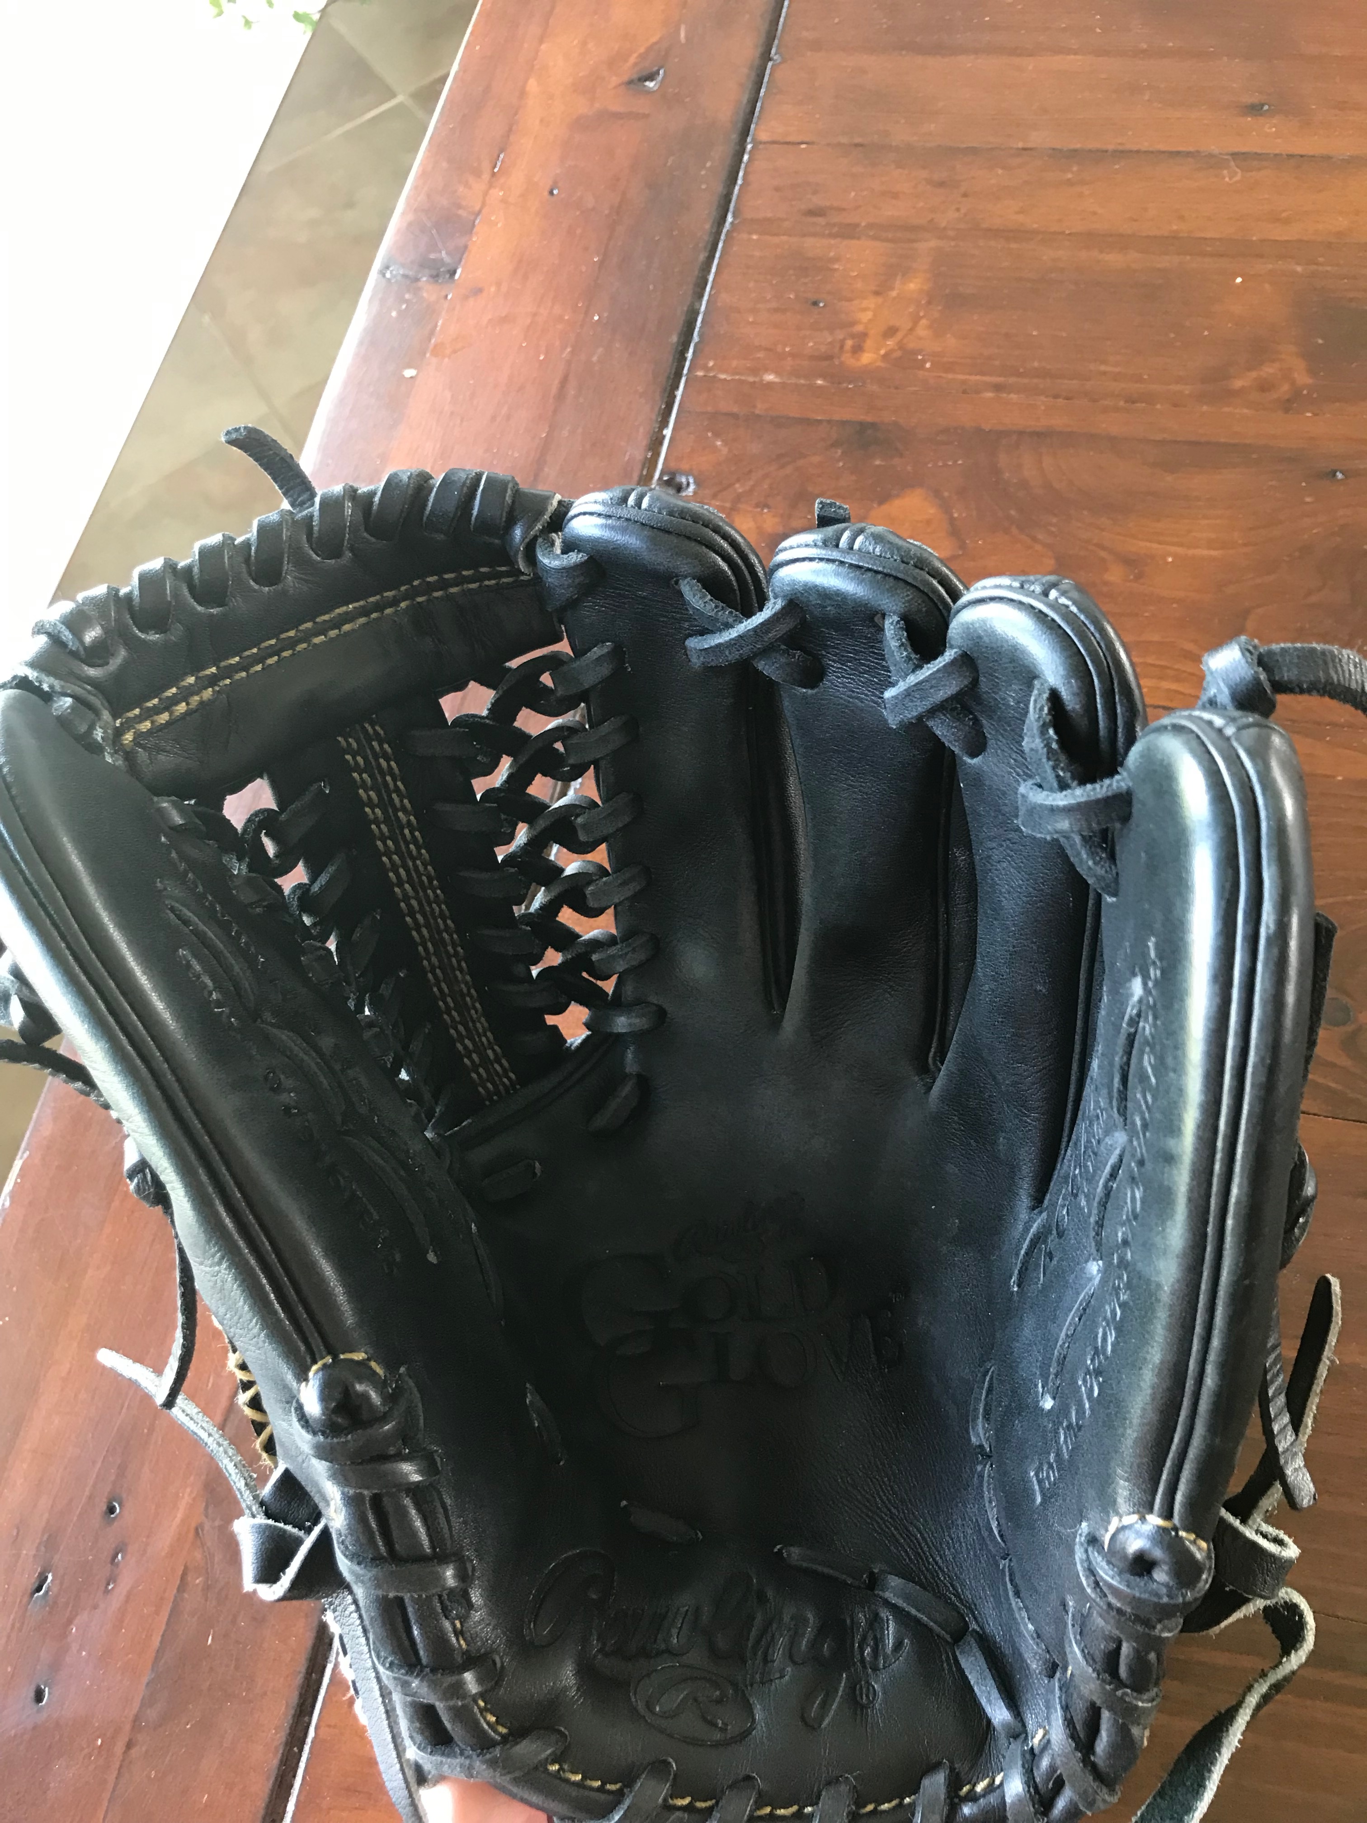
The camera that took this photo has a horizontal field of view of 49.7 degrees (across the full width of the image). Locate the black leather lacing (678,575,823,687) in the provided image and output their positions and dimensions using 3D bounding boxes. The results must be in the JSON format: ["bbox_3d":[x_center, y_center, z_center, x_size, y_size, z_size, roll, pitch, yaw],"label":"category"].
[{"bbox_3d":[0.015,-0.063,0.330,0.034,0.013,0.021,13,108,8],"label":"black leather lacing"}]

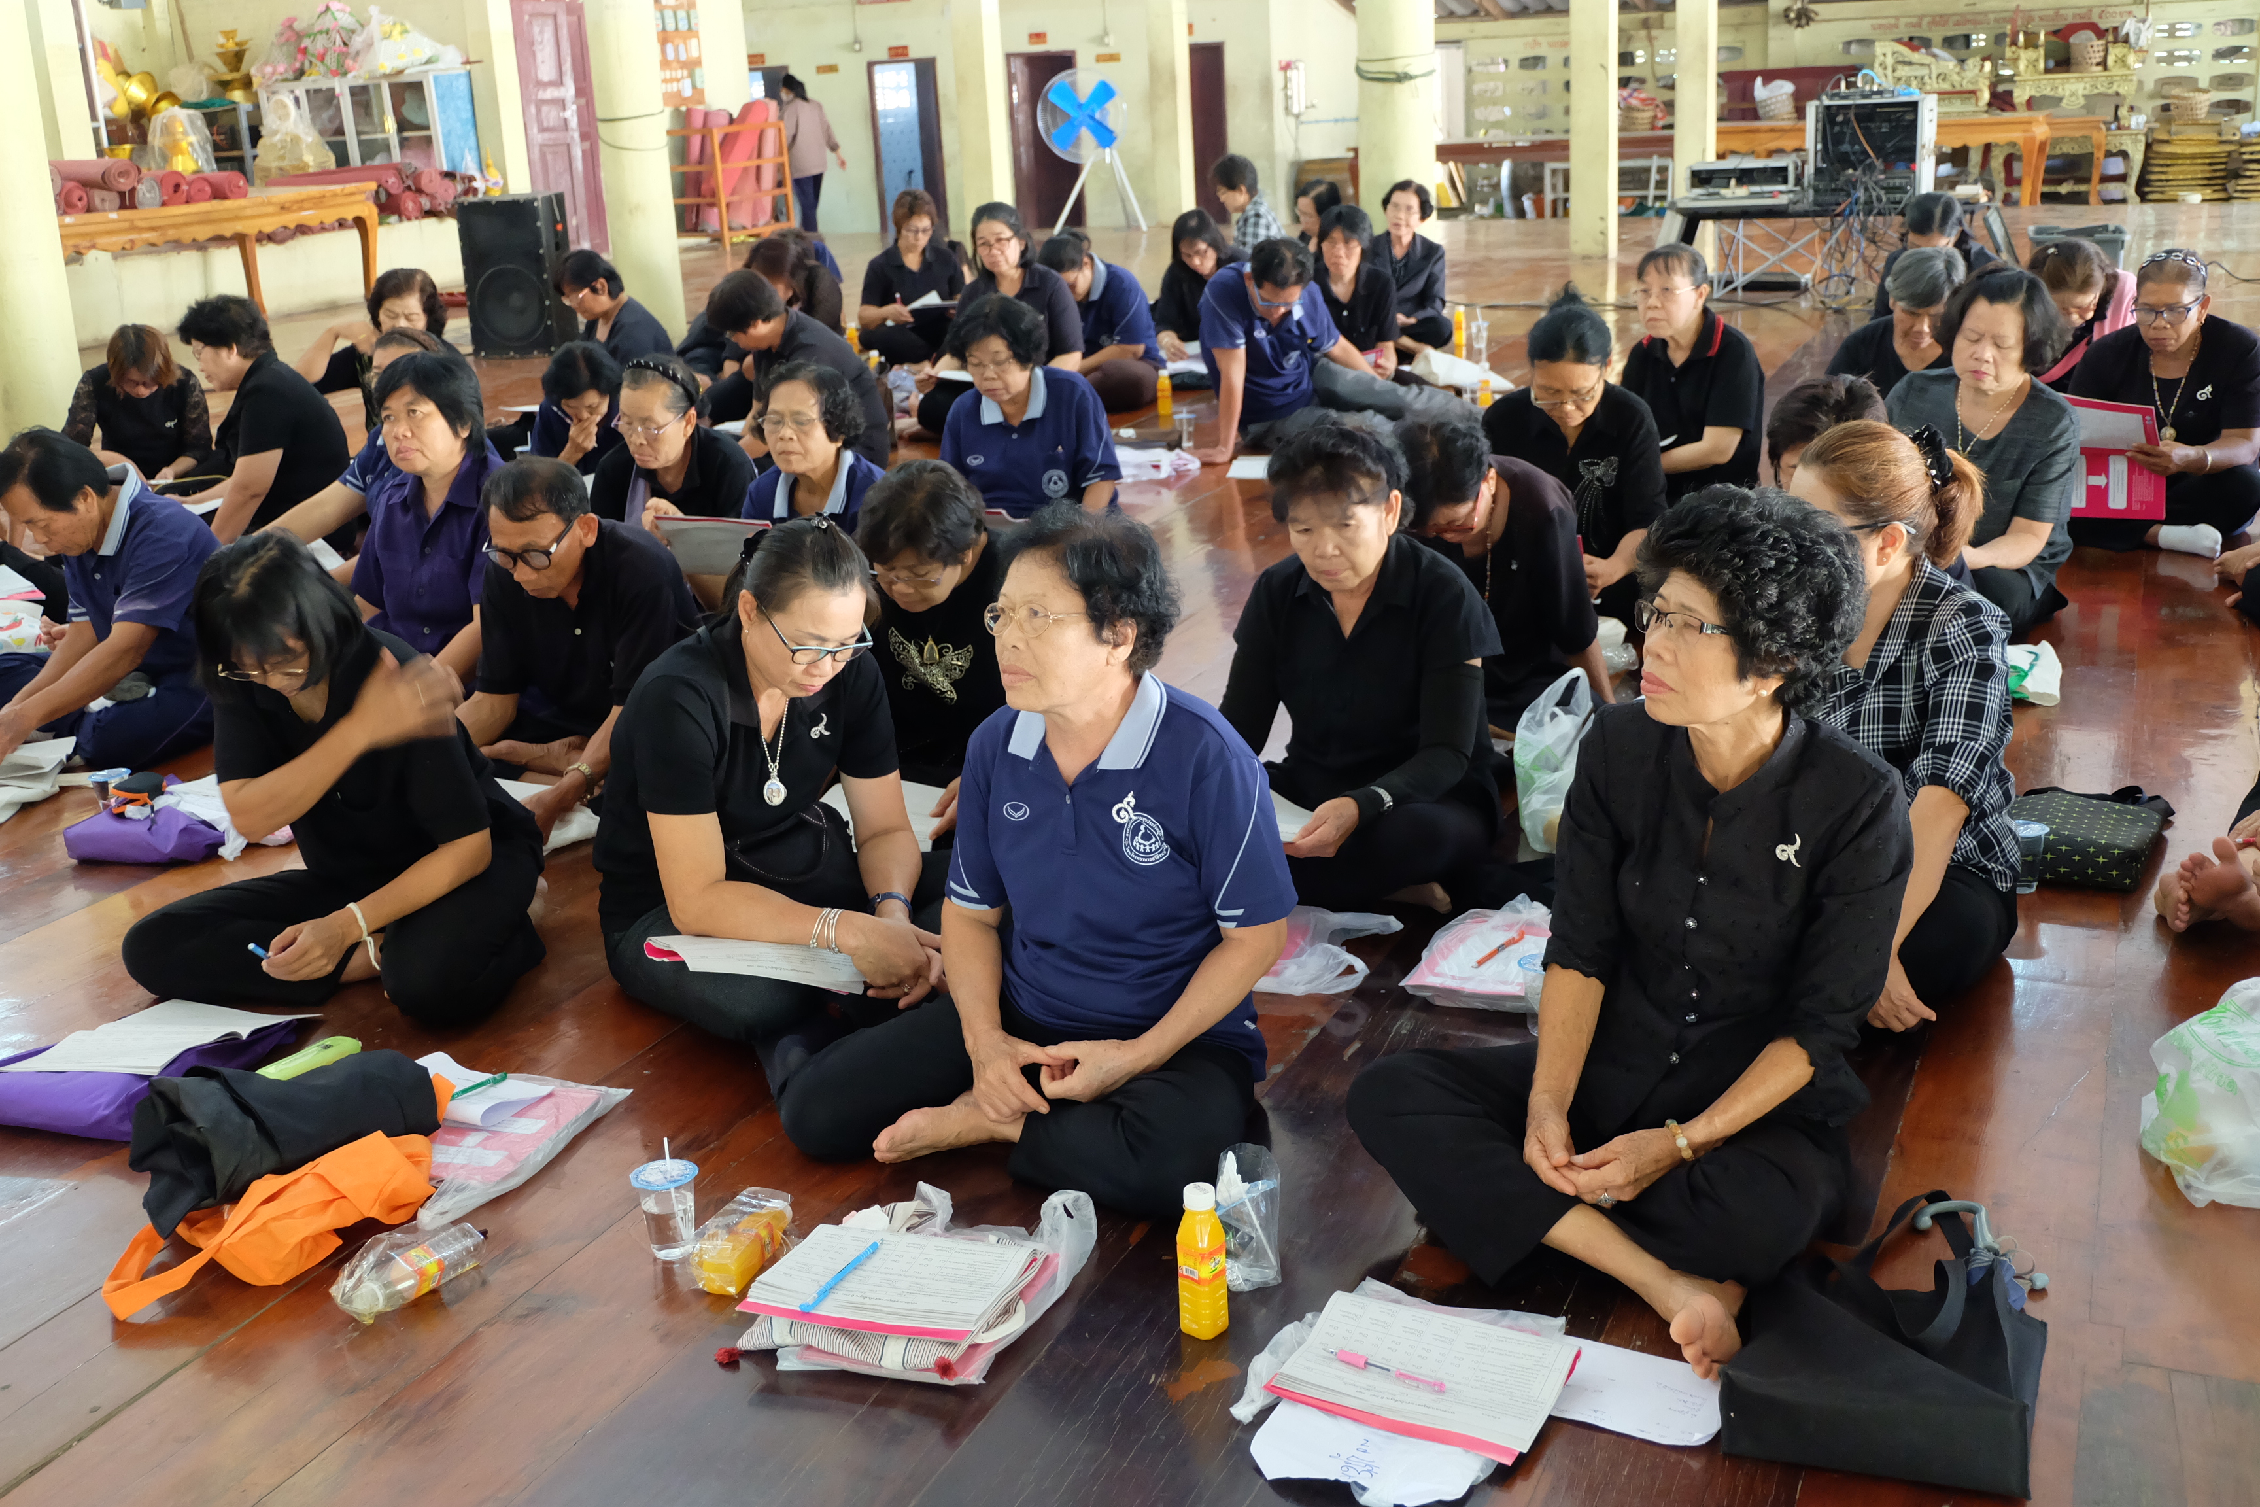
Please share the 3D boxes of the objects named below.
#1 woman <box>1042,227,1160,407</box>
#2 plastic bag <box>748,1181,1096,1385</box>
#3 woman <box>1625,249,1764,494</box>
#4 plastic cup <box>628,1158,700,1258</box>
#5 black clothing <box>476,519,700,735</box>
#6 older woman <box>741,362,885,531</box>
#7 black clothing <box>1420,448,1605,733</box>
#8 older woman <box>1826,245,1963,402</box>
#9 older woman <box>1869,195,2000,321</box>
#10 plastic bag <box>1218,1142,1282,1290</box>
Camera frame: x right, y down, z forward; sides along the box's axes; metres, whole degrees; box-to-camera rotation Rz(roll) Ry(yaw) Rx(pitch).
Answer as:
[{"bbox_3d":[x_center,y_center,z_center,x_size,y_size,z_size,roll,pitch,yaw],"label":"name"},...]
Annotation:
[{"bbox_3d":[-0.131,-1.602,8.603,0.580,0.720,0.570,-14,20,-31],"label":"woman"},{"bbox_3d":[-0.257,0.602,2.715,0.350,0.085,0.360,1,17,14],"label":"plastic bag"},{"bbox_3d":[1.630,-1.087,6.757,0.620,0.790,0.600,8,20,31],"label":"woman"},{"bbox_3d":[-0.558,0.547,2.703,0.079,0.105,0.079,-3,17,0],"label":"plastic cup"},{"bbox_3d":[-0.979,-0.228,4.144,0.450,0.440,0.390,4,18,22],"label":"black clothing"},{"bbox_3d":[-0.653,-0.454,4.708,0.580,0.740,0.600,4,18,22],"label":"older woman"},{"bbox_3d":[0.705,-0.353,4.288,0.440,0.460,0.400,5,18,26],"label":"black clothing"},{"bbox_3d":[2.038,-0.942,5.908,0.580,0.750,0.570,1,17,15],"label":"older woman"},{"bbox_3d":[2.988,-1.645,8.385,0.620,0.780,0.620,1,17,12],"label":"older woman"},{"bbox_3d":[0.138,0.522,2.558,0.074,0.165,0.070,-2,17,5],"label":"plastic bag"}]

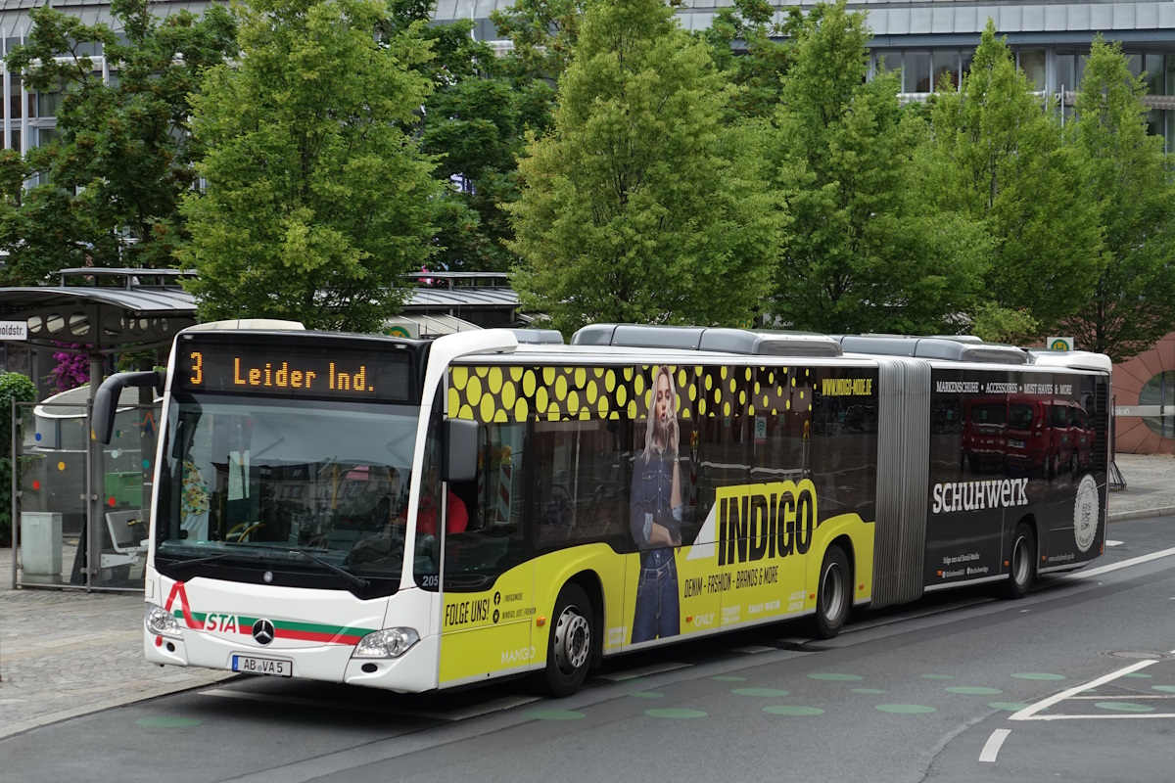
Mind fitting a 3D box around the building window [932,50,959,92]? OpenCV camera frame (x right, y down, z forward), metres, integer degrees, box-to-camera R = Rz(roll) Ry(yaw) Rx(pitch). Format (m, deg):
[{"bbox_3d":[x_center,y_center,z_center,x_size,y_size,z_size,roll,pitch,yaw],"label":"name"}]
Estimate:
[{"bbox_3d":[9.934,-8.887,77.000,0.720,1.120,0.120,1,2,6],"label":"building window"}]

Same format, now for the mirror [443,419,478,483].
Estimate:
[{"bbox_3d":[-0.939,0.436,20.411,0.250,0.470,0.150,2,1,8],"label":"mirror"}]

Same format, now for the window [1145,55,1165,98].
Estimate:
[{"bbox_3d":[15.927,-8.906,78.000,0.720,1.200,0.120,-1,2,-28],"label":"window"}]

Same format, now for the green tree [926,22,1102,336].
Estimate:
[{"bbox_3d":[7.500,-2.300,50.000,3.400,8.600,3.300,0,2,0],"label":"green tree"}]

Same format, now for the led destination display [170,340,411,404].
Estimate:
[{"bbox_3d":[-2.244,-0.161,21.020,2.080,0.370,0.090,2,1,26],"label":"led destination display"}]

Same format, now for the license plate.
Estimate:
[{"bbox_3d":[-2.435,2.060,20.771,0.520,0.115,0.020,2,1,26],"label":"license plate"}]

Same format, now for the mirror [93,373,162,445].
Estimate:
[{"bbox_3d":[-3.557,0.125,21.459,0.420,0.570,0.380,3,1,38],"label":"mirror"}]

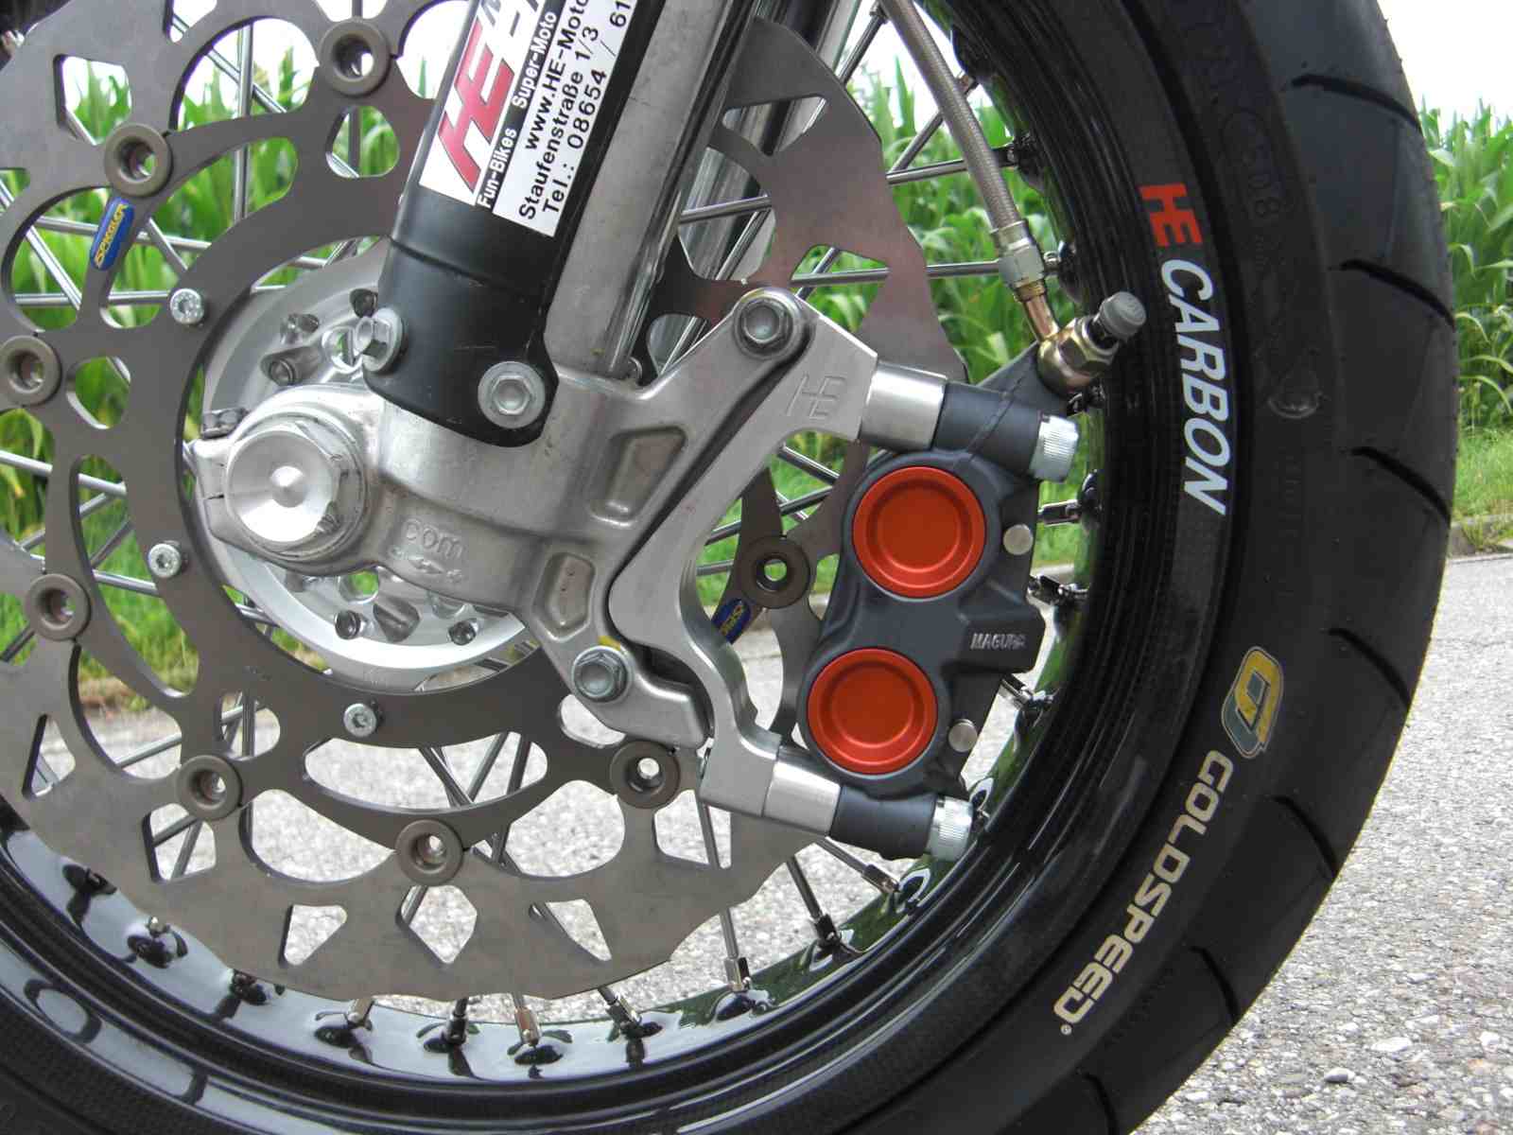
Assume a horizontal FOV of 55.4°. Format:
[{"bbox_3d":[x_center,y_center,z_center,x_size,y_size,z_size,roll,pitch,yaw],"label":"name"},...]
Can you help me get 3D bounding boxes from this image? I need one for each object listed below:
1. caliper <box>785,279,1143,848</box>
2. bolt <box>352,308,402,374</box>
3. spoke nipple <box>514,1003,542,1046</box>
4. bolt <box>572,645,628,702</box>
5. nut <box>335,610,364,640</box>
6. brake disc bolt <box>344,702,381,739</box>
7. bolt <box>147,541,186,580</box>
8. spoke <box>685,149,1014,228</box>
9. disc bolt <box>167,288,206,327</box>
[{"bbox_3d":[0.053,0.001,0.384,0.052,0.158,0.064,18,9,5],"label":"caliper"},{"bbox_3d":[-0.092,-0.056,0.353,0.015,0.015,0.010,3,-5,44],"label":"bolt"},{"bbox_3d":[-0.079,0.156,0.492,0.006,0.018,0.006,-12,16,9],"label":"spoke nipple"},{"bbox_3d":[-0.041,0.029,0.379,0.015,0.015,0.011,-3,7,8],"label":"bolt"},{"bbox_3d":[-0.123,0.017,0.439,0.009,0.009,0.009,-3,7,8],"label":"nut"},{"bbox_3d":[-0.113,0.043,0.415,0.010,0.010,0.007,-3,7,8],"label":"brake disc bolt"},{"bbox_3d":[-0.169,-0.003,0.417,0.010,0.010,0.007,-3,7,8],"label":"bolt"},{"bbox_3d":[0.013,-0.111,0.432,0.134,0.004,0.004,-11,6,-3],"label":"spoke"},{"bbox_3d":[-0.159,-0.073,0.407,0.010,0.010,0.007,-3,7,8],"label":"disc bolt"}]

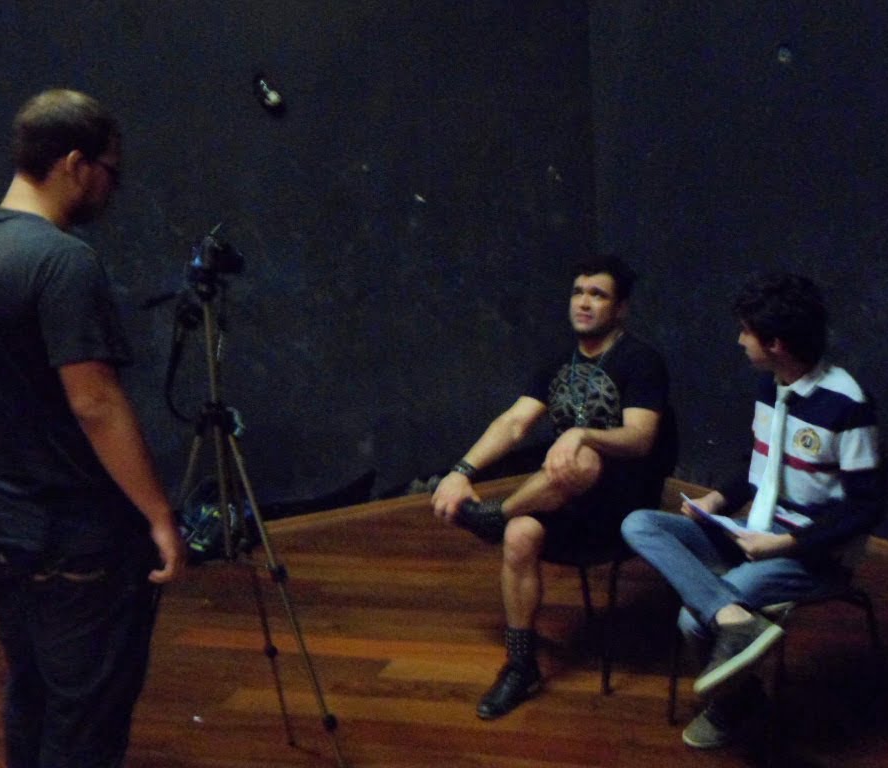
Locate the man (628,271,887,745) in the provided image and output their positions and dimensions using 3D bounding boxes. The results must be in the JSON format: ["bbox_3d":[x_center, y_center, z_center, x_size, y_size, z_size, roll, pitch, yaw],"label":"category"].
[{"bbox_3d":[0.835,0.331,2.858,0.740,1.230,0.550,-8,10,-29],"label":"man"}]

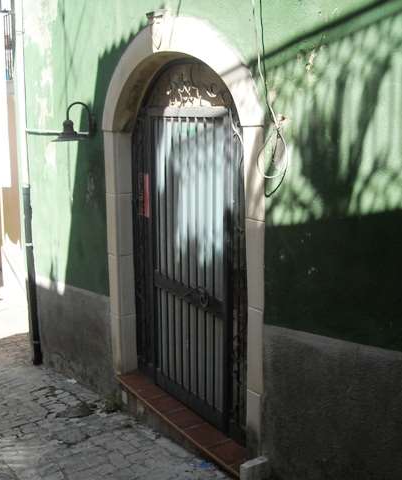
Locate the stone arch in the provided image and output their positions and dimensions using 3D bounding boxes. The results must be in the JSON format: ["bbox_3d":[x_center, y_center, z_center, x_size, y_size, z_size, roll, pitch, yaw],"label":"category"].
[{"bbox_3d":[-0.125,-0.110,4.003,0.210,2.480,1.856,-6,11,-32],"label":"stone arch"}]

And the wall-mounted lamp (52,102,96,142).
[{"bbox_3d":[-0.940,-0.863,4.726,0.316,0.289,0.263,-6,11,-32],"label":"wall-mounted lamp"}]

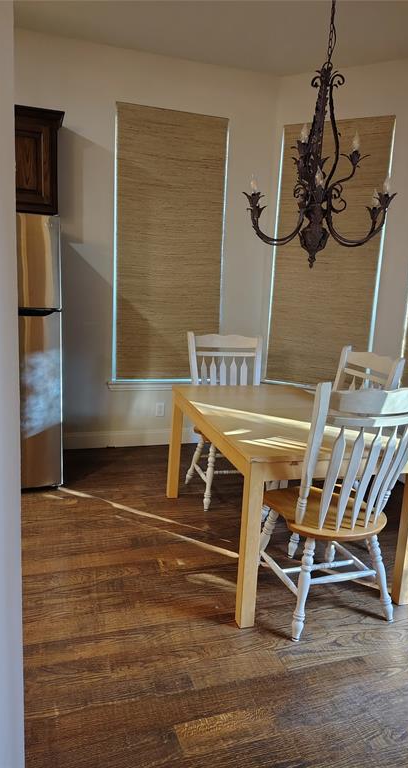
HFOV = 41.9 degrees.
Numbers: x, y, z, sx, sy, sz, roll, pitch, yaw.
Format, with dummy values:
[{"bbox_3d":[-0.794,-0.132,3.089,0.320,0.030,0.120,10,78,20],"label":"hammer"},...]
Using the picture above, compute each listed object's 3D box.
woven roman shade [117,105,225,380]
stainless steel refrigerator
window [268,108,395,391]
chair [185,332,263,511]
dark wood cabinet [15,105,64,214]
[{"bbox_3d":[-0.281,-1.069,4.322,0.912,2.128,0.091,-1,12,-17],"label":"woven roman shade"},{"bbox_3d":[-1.400,-0.242,3.665,0.806,1.779,0.766,-1,12,-17],"label":"stainless steel refrigerator"},{"bbox_3d":[0.988,-0.996,4.342,0.868,2.123,0.091,9,13,27],"label":"window"},{"bbox_3d":[0.190,0.219,3.550,0.544,1.075,0.610,0,12,-15],"label":"chair"},{"bbox_3d":[-1.434,-1.514,3.636,0.907,0.660,0.373,-1,12,-17],"label":"dark wood cabinet"}]

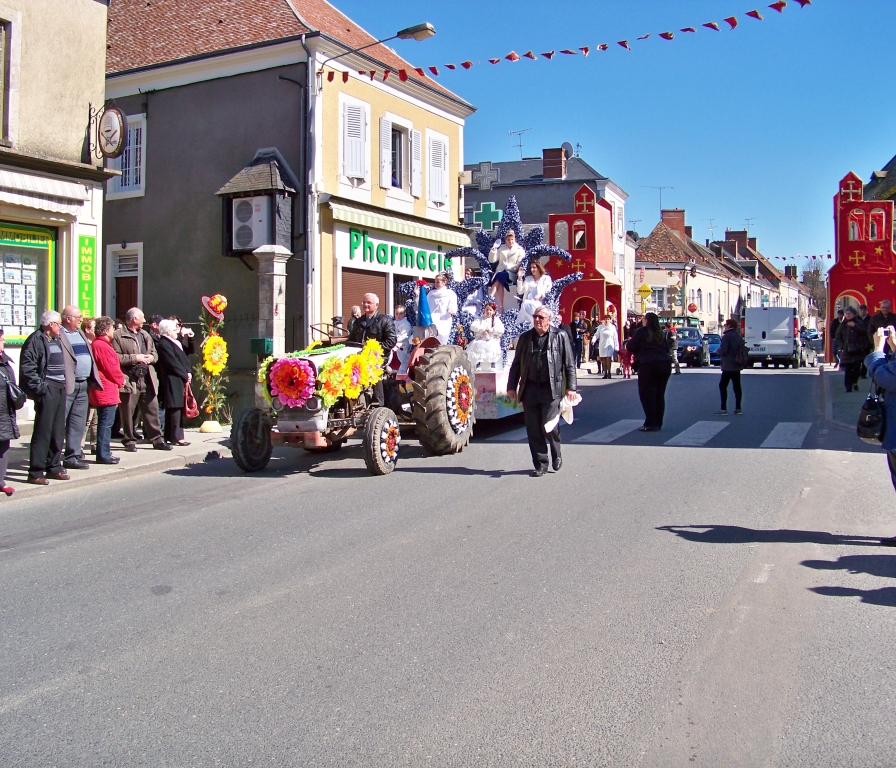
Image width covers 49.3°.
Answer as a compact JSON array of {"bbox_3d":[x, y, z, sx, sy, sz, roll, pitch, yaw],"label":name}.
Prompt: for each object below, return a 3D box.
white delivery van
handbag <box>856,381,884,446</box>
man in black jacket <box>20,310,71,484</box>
[{"bbox_3d":[11.472,-1.622,34.194,1.900,1.960,4.750,1,3,21],"label":"white delivery van"},{"bbox_3d":[3.084,0.215,7.100,0.270,0.440,0.140,2,4,34],"label":"handbag"},{"bbox_3d":[-3.979,0.133,9.650,0.400,1.720,0.540,2,4,38],"label":"man in black jacket"}]

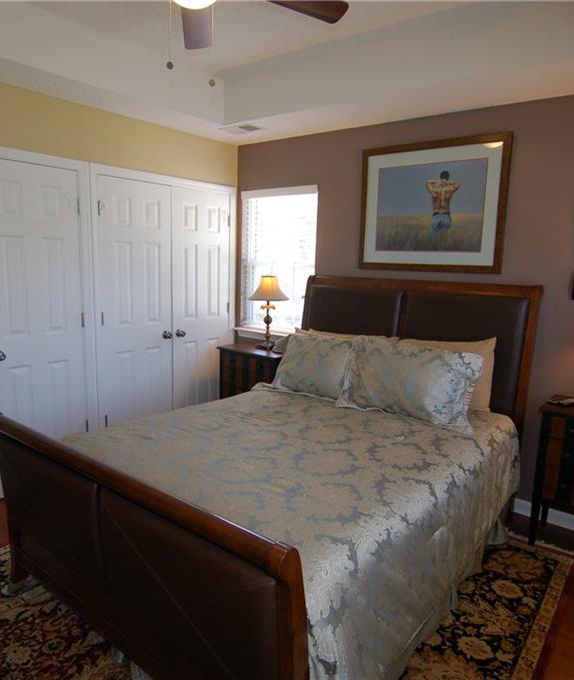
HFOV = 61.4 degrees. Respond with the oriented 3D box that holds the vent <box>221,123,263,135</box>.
[{"bbox_3d":[-0.328,-1.568,3.616,0.320,0.020,0.205,9,12,39],"label":"vent"}]

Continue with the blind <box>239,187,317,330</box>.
[{"bbox_3d":[-0.103,-0.647,3.991,0.825,1.155,0.050,9,12,39],"label":"blind"}]

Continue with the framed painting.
[{"bbox_3d":[0.893,-0.855,3.118,0.995,0.816,0.040,9,12,39],"label":"framed painting"}]

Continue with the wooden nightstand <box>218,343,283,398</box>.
[{"bbox_3d":[-0.213,0.472,3.902,0.610,0.800,0.310,9,12,39],"label":"wooden nightstand"}]

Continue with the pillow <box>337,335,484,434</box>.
[{"bbox_3d":[0.734,0.234,2.831,0.740,0.470,0.190,8,-17,33],"label":"pillow"}]

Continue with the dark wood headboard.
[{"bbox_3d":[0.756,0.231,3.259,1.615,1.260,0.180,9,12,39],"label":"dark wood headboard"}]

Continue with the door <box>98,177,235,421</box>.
[{"bbox_3d":[-0.913,-0.165,3.842,0.040,2.045,1.216,9,12,39],"label":"door"}]

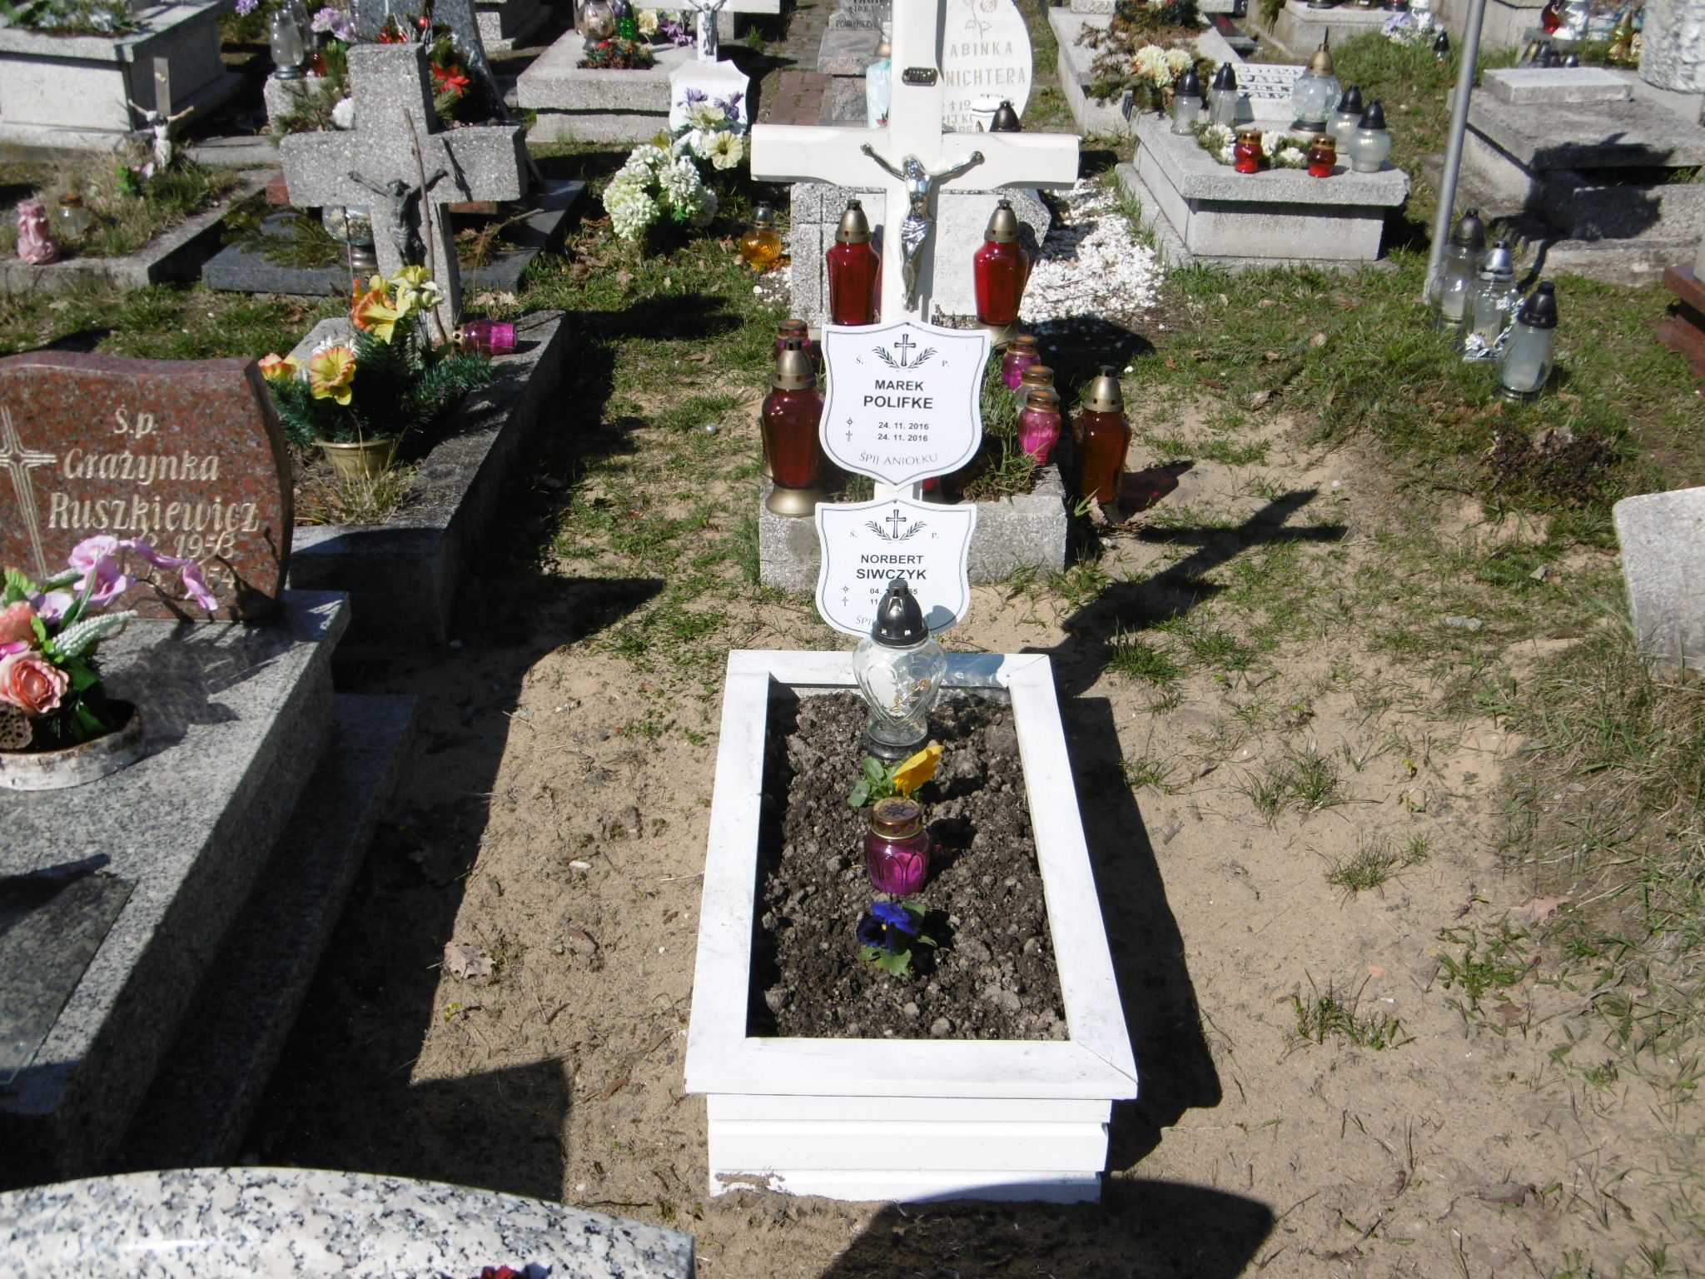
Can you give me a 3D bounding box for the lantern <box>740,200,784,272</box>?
[{"bbox_3d":[-0.248,-1.102,5.111,0.113,0.183,0.113,2,28,0],"label":"lantern"}]

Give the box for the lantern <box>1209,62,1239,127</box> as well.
[{"bbox_3d":[1.157,-1.696,5.822,0.098,0.187,0.098,1,28,-1],"label":"lantern"}]

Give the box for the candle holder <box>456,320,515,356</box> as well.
[{"bbox_3d":[-0.778,-0.641,3.969,0.132,0.076,0.076,1,28,-1],"label":"candle holder"}]

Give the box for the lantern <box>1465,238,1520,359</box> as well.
[{"bbox_3d":[1.584,-0.851,4.655,0.116,0.288,0.116,1,28,-1],"label":"lantern"}]

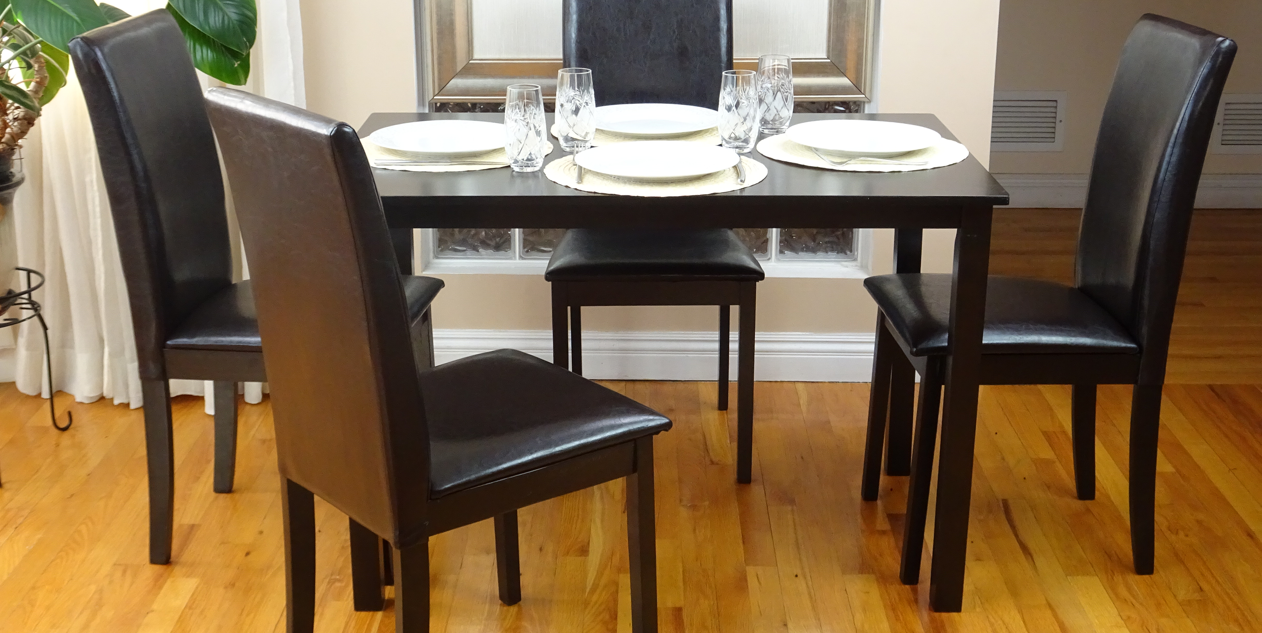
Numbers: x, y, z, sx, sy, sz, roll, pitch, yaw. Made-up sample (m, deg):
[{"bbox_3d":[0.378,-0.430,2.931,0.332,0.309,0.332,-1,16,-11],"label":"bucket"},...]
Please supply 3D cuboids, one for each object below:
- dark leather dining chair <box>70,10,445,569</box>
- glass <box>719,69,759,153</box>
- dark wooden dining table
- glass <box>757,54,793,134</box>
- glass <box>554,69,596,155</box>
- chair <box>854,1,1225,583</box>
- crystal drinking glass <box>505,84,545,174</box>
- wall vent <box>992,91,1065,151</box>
[{"bbox_3d":[-0.647,-0.047,2.923,0.524,0.956,0.428,2,18,7],"label":"dark leather dining chair"},{"bbox_3d":[0.190,-0.357,2.804,0.069,0.135,0.069,0,18,0],"label":"glass"},{"bbox_3d":[0.047,0.059,2.941,1.095,0.740,0.667,0,18,0],"label":"dark wooden dining table"},{"bbox_3d":[0.267,-0.408,2.962,0.069,0.135,0.069,0,18,0],"label":"glass"},{"bbox_3d":[-0.099,-0.357,2.806,0.069,0.135,0.069,0,18,0],"label":"glass"},{"bbox_3d":[0.720,-0.041,2.897,0.524,0.956,0.428,-1,18,-3],"label":"chair"},{"bbox_3d":[-0.175,-0.310,2.663,0.069,0.135,0.069,0,18,0],"label":"crystal drinking glass"},{"bbox_3d":[1.283,-0.647,5.348,0.330,0.205,0.018,0,18,0],"label":"wall vent"}]

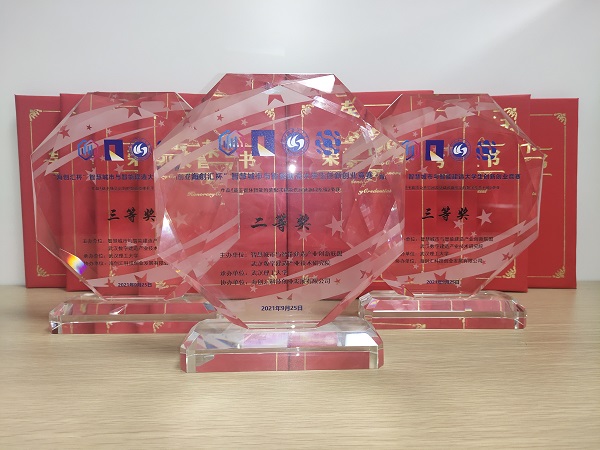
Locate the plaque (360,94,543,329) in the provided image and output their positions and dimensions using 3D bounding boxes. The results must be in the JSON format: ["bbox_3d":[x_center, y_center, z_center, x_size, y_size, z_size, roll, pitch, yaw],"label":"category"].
[{"bbox_3d":[0.136,-0.013,0.437,0.188,0.219,0.052,0,6,-1],"label":"plaque"}]

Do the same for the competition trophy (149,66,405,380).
[{"bbox_3d":[-0.014,-0.003,0.350,0.188,0.219,0.052,0,6,-3],"label":"competition trophy"}]

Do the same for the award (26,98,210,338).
[{"bbox_3d":[-0.152,-0.011,0.428,0.188,0.219,0.052,0,6,0],"label":"award"}]

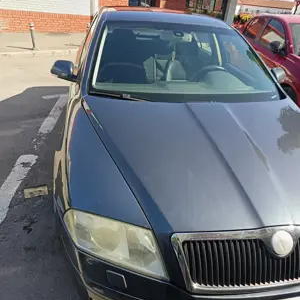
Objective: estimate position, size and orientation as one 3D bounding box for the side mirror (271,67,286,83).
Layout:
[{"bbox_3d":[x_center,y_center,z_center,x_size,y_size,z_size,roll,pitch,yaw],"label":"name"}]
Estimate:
[{"bbox_3d":[1.112,-0.658,2.467,0.200,0.150,0.115,-1,28,-11],"label":"side mirror"}]

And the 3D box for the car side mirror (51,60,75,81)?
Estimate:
[{"bbox_3d":[-0.652,-0.605,2.110,0.200,0.150,0.115,-1,28,-11],"label":"car side mirror"}]

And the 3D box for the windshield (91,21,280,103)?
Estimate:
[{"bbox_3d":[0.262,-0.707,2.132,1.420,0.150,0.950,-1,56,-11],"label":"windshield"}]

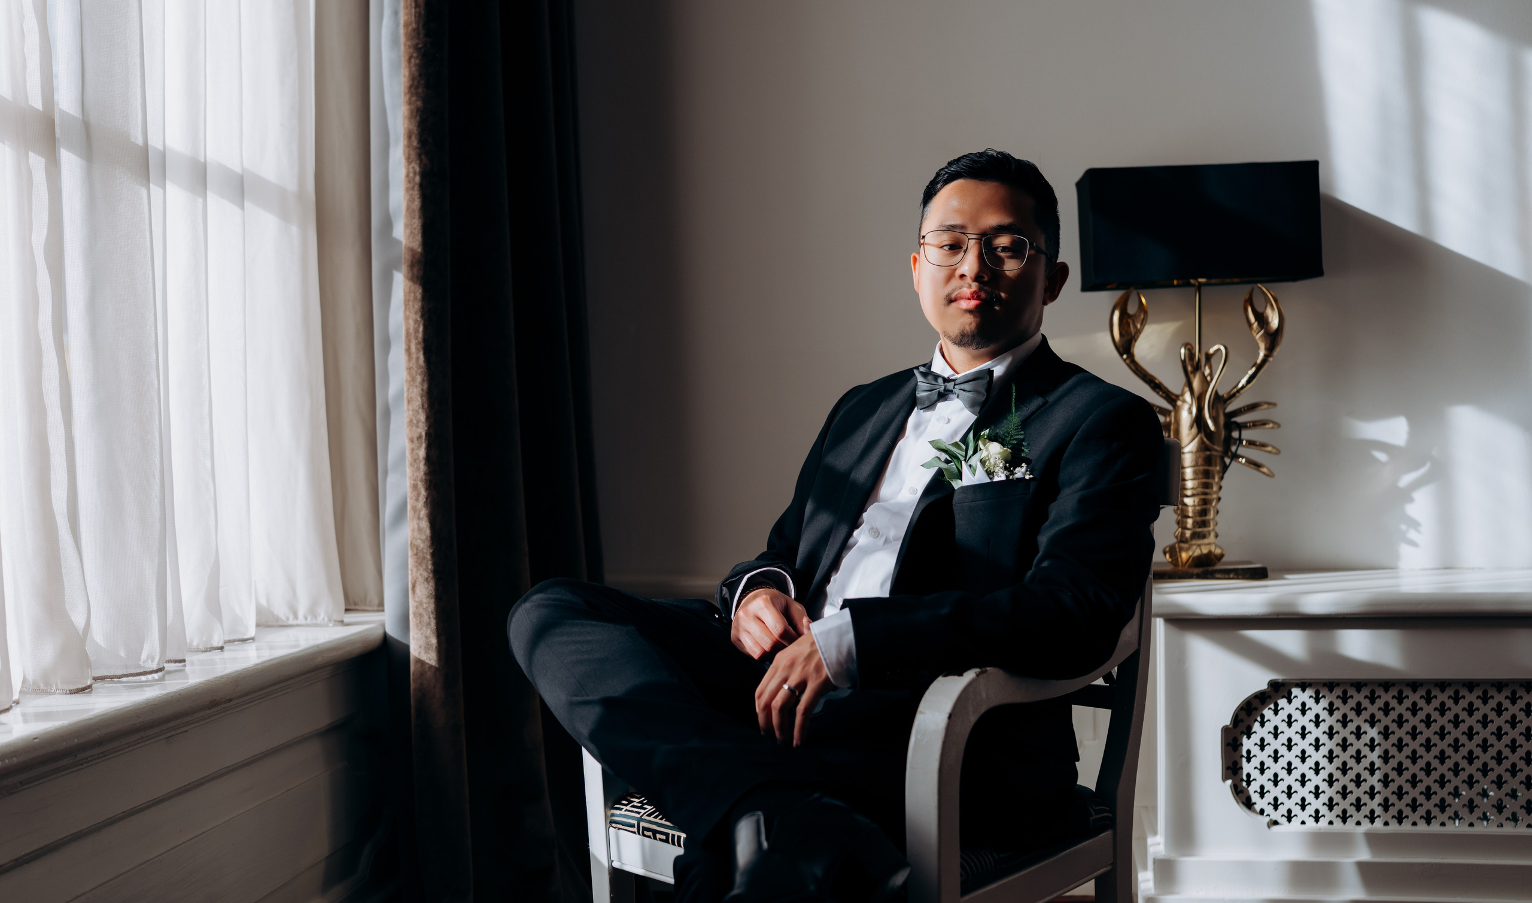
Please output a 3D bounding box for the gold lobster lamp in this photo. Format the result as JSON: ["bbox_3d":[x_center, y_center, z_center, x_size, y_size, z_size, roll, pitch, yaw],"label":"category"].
[{"bbox_3d":[0.795,-0.138,2.740,0.405,0.740,0.178,-1,0,6],"label":"gold lobster lamp"}]

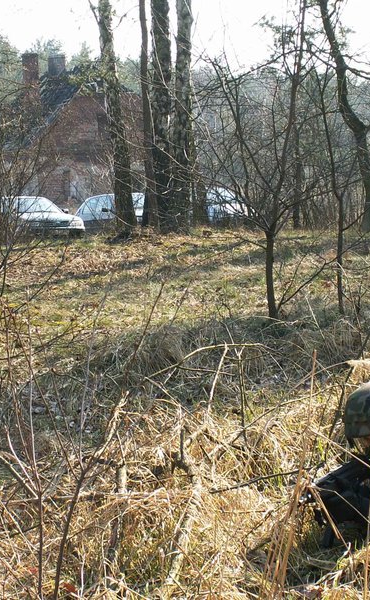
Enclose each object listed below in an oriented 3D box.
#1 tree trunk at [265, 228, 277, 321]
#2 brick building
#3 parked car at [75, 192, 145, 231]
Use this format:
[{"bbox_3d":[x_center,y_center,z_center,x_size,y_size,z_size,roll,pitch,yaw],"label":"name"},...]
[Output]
[{"bbox_3d":[0.665,-0.200,12.400,0.085,0.690,0.085,0,5,0],"label":"tree trunk"},{"bbox_3d":[-4.600,-6.400,65.200,6.800,7.100,9.000,-2,6,-21],"label":"brick building"},{"bbox_3d":[-2.000,-2.650,51.500,1.680,1.430,4.100,-3,6,-28],"label":"parked car"}]

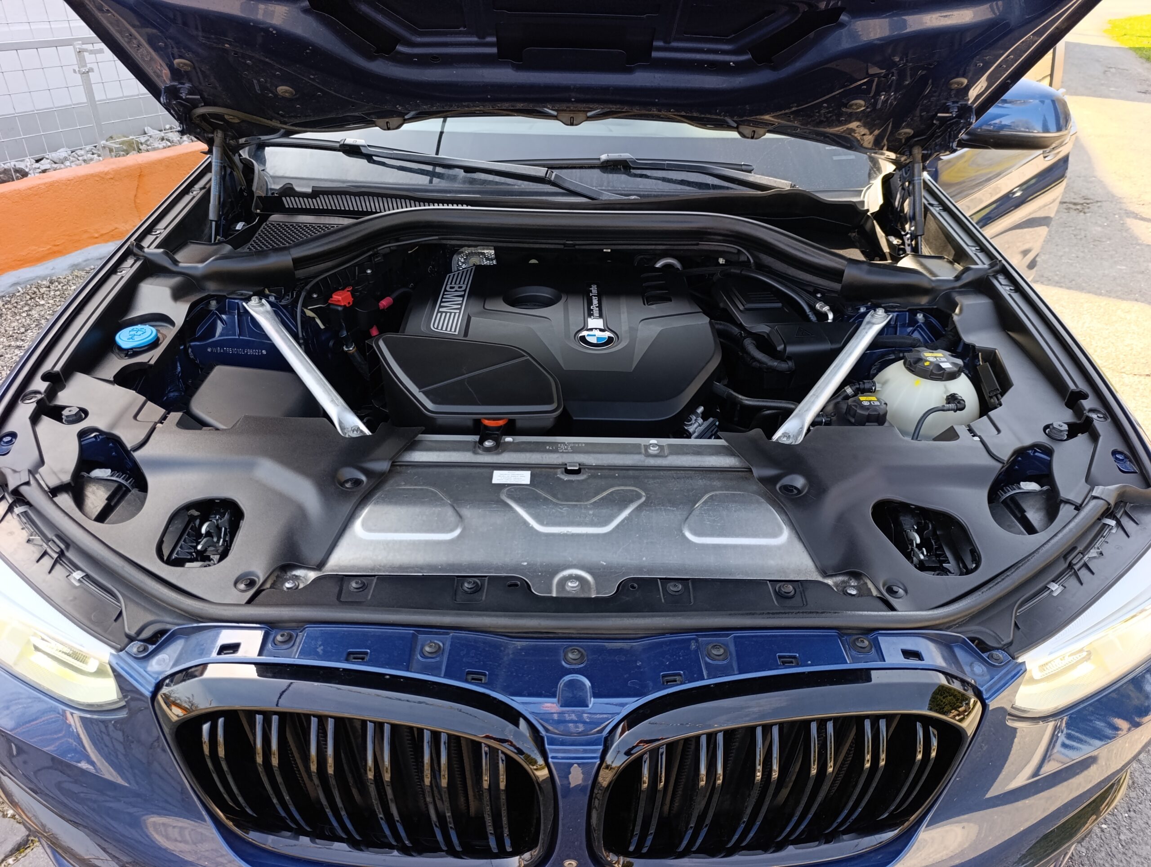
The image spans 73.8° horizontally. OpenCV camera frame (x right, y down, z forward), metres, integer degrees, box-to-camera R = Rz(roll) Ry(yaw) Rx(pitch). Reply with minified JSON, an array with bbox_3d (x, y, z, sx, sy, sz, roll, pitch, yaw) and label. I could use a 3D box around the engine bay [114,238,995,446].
[{"bbox_3d":[-0.030,-0.115,1.290,1.330,0.320,0.570,1,33,-2],"label":"engine bay"}]

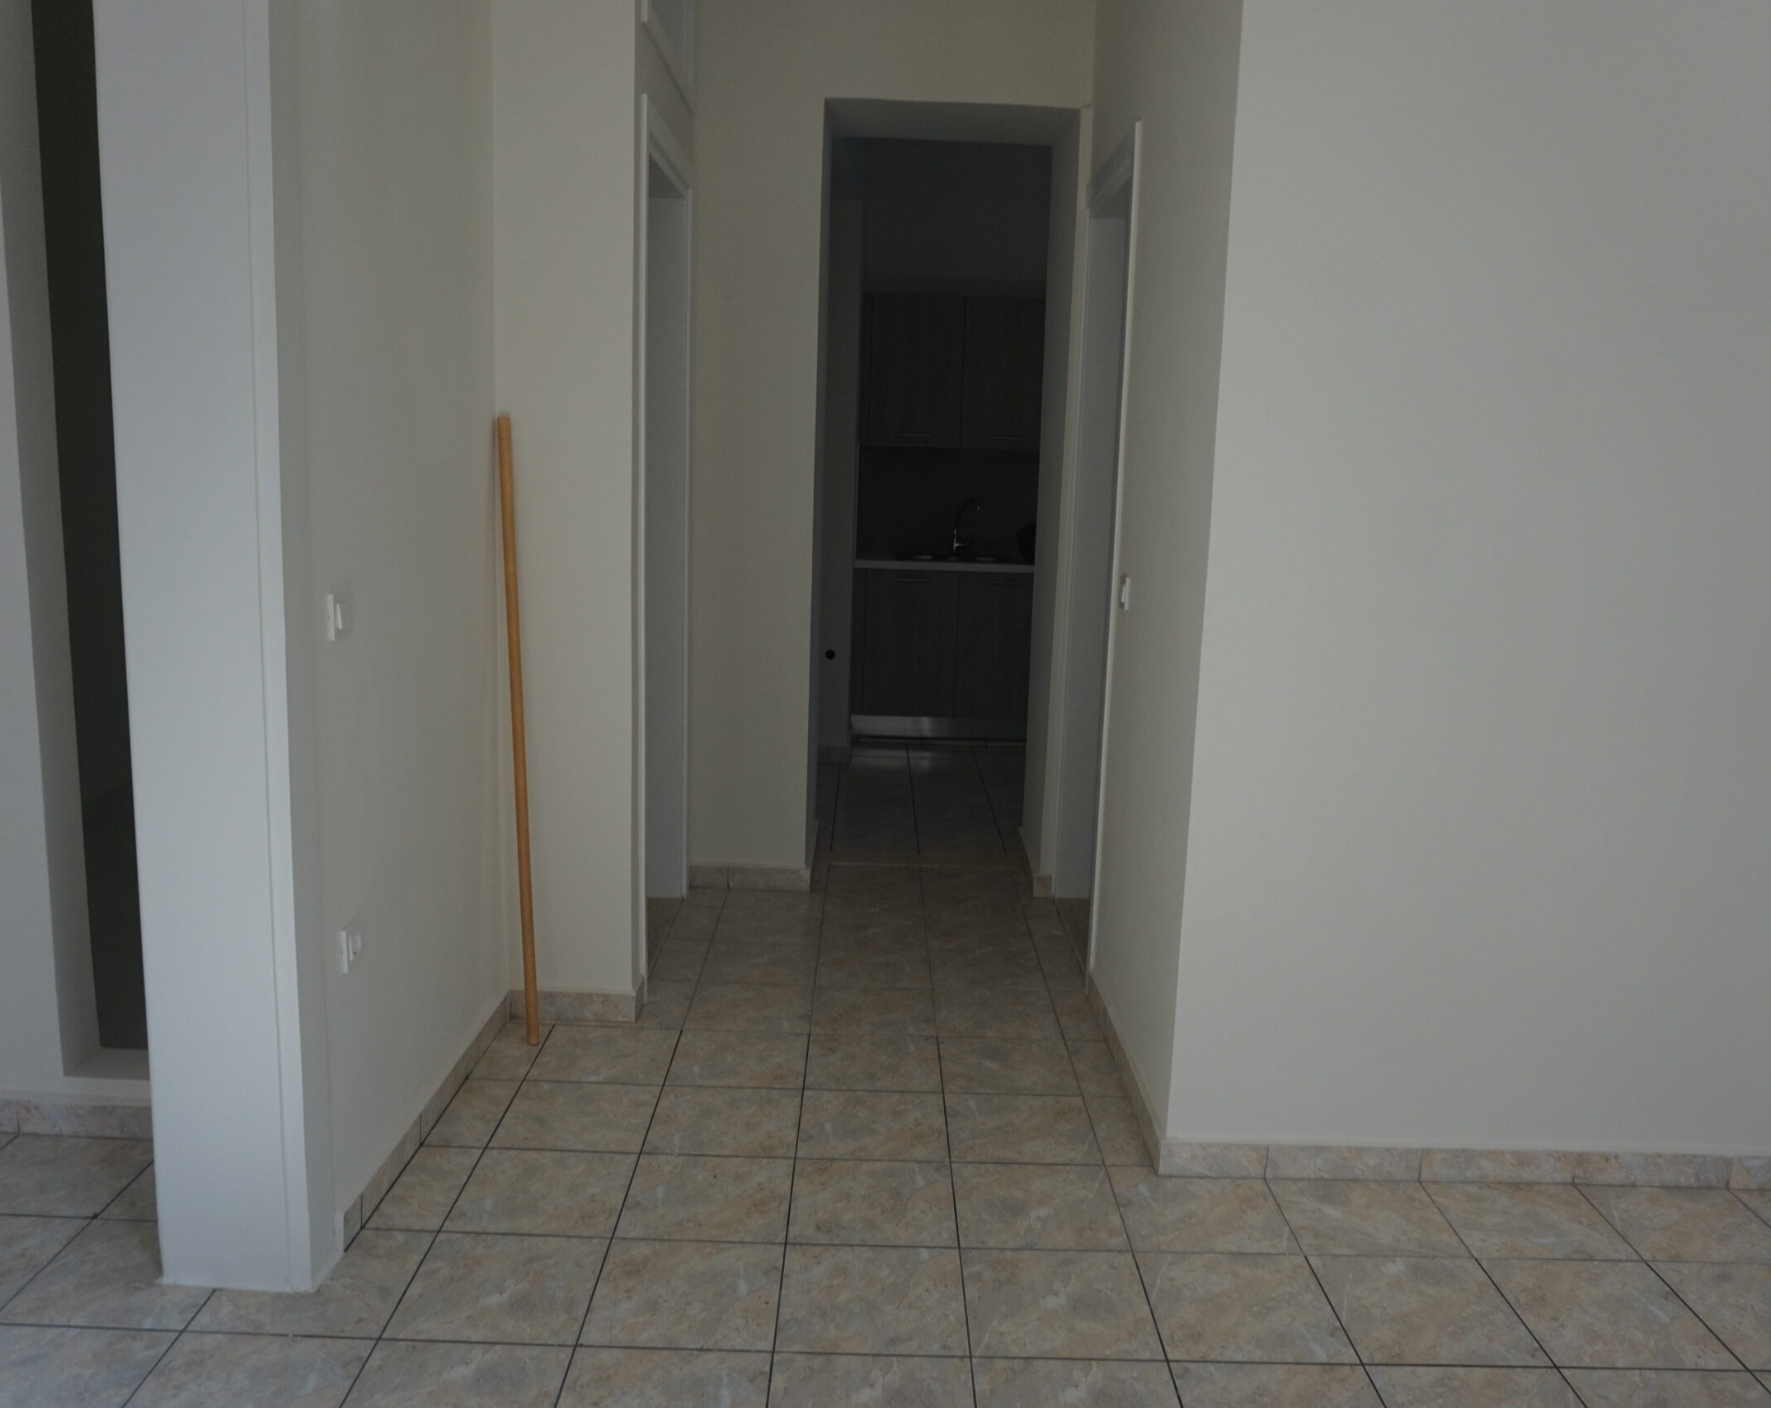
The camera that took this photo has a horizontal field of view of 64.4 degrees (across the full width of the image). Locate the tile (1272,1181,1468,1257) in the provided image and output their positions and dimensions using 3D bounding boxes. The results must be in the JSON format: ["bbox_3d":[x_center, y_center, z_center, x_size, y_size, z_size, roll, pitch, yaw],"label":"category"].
[{"bbox_3d":[0.956,1.031,2.812,0.323,0.010,0.284,2,10,-1],"label":"tile"}]

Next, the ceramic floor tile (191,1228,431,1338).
[{"bbox_3d":[-1.008,1.028,2.479,0.326,0.010,0.326,2,10,-1],"label":"ceramic floor tile"}]

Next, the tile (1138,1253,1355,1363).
[{"bbox_3d":[0.631,1.074,2.505,0.323,0.010,0.323,2,10,-1],"label":"tile"}]

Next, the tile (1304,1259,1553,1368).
[{"bbox_3d":[0.965,1.091,2.502,0.326,0.010,0.326,2,10,-1],"label":"tile"}]

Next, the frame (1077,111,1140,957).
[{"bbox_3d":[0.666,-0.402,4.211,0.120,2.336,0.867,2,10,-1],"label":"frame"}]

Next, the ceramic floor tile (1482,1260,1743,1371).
[{"bbox_3d":[1.208,1.027,2.368,0.307,0.011,0.307,2,10,-1],"label":"ceramic floor tile"}]

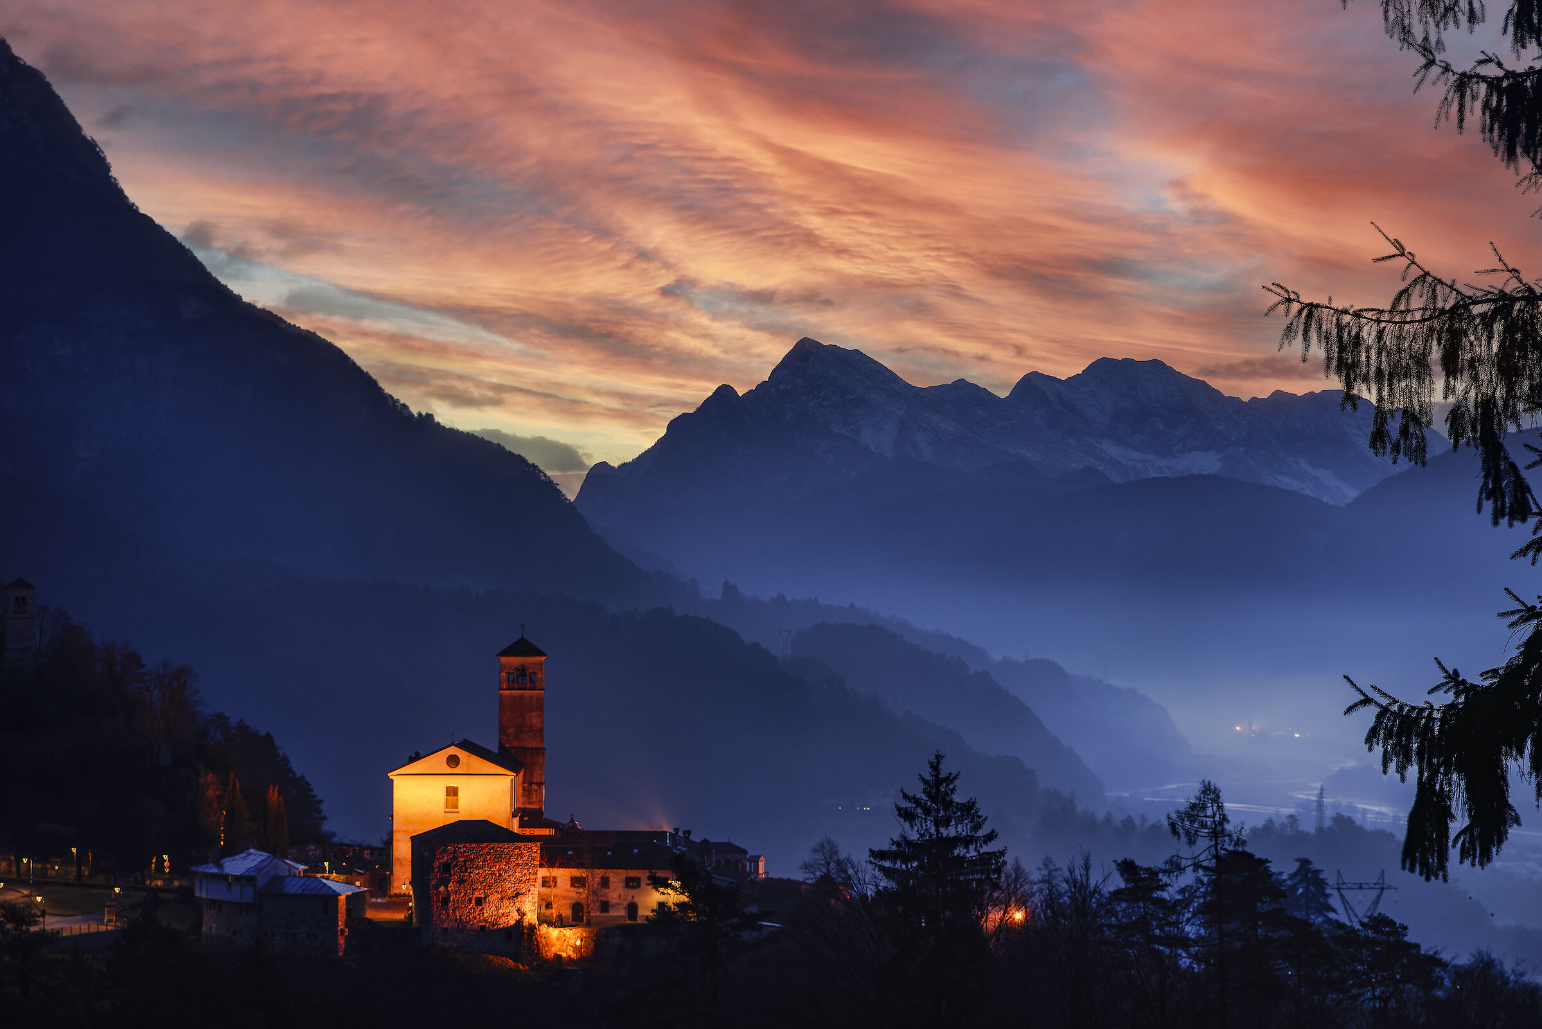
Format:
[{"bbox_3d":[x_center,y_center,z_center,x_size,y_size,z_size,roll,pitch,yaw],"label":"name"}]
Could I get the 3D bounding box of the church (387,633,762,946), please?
[{"bbox_3d":[-26.120,36.360,405.000,46.000,39.500,40.000,0,-3,-3],"label":"church"}]

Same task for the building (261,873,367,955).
[{"bbox_3d":[-57.170,50.090,375.000,11.500,9.500,9.500,-1,-3,10],"label":"building"}]

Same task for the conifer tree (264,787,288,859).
[{"bbox_3d":[-70.070,43.770,425.000,3.400,11.000,3.400,0,-3,-6],"label":"conifer tree"}]

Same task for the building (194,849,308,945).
[{"bbox_3d":[-65.880,48.030,378.000,10.500,11.200,9.500,-2,-4,35],"label":"building"}]

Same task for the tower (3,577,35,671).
[{"bbox_3d":[-122.910,18.450,490.000,4.800,16.000,4.800,1,-3,-10],"label":"tower"}]

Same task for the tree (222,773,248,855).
[{"bbox_3d":[-75.960,42.660,425.000,3.500,12.000,3.500,0,-3,-6],"label":"tree"}]

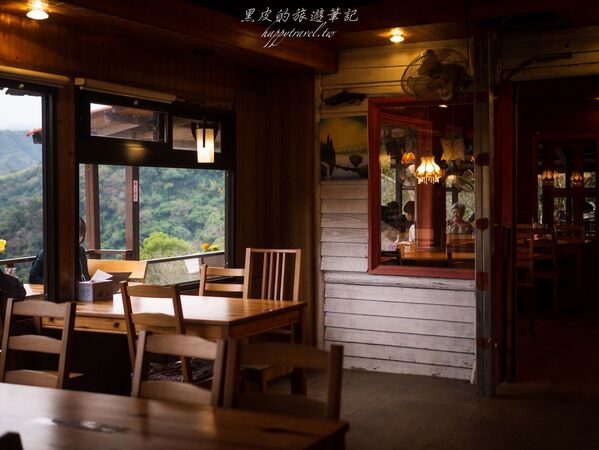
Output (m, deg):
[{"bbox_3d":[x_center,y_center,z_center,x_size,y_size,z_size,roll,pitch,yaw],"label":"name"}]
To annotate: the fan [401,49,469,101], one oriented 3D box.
[{"bbox_3d":[0.985,-1.091,6.317,0.440,0.430,0.340,2,21,38],"label":"fan"}]

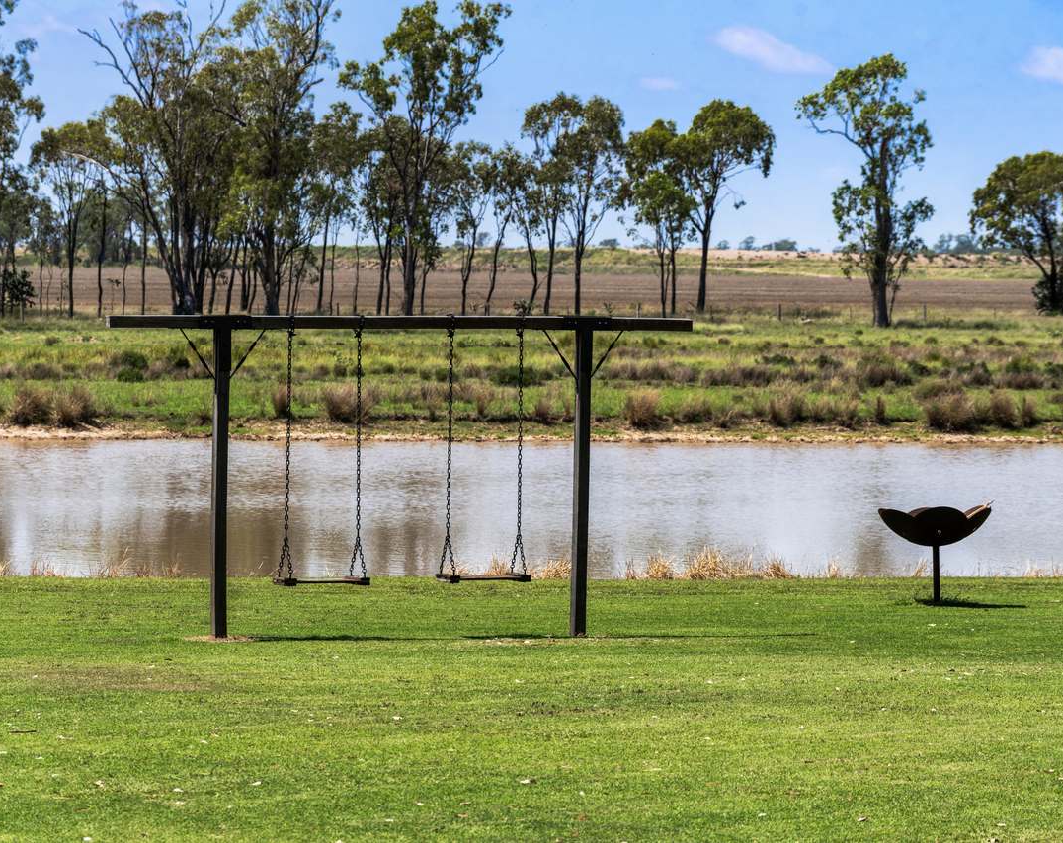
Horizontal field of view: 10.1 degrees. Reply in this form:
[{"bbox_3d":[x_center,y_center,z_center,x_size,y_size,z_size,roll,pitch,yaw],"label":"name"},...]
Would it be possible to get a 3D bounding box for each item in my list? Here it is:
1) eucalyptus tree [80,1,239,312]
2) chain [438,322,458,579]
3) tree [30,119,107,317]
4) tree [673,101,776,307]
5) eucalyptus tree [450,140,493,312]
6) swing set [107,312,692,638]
[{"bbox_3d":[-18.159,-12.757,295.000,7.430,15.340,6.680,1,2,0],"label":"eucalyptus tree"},{"bbox_3d":[-0.651,0.210,46.600,0.070,1.990,0.250,0,2,-18],"label":"chain"},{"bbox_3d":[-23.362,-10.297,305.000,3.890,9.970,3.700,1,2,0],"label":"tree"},{"bbox_3d":[10.653,-11.940,335.000,5.480,11.890,5.200,1,2,0],"label":"tree"},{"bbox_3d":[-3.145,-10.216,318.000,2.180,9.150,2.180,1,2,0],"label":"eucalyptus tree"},{"bbox_3d":[-0.985,0.422,46.500,4.700,2.480,0.300,0,2,-18],"label":"swing set"}]

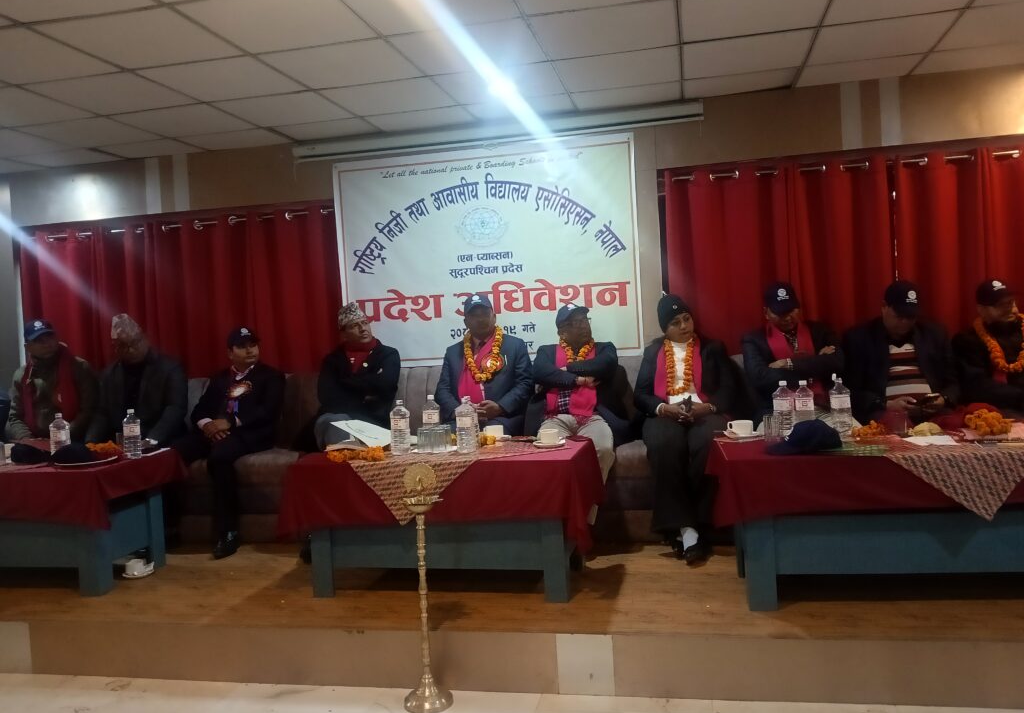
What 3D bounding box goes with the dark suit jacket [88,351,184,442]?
[{"bbox_3d":[-2.234,0.280,4.762,0.630,0.620,0.480,-4,3,-6],"label":"dark suit jacket"}]

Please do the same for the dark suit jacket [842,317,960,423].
[{"bbox_3d":[1.898,0.075,3.911,0.570,0.518,0.440,-3,3,9],"label":"dark suit jacket"}]

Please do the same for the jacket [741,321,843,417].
[{"bbox_3d":[1.419,0.124,4.073,0.540,0.620,0.420,-3,3,12],"label":"jacket"}]

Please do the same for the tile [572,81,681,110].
[{"bbox_3d":[0.648,-1.463,4.467,0.600,0.020,0.400,-3,3,12],"label":"tile"}]

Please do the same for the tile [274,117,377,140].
[{"bbox_3d":[-1.126,-1.385,4.863,0.600,0.020,0.396,-3,3,12],"label":"tile"}]

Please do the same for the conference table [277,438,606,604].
[{"bbox_3d":[-0.269,0.684,3.402,1.200,0.570,0.540,-3,3,12],"label":"conference table"}]

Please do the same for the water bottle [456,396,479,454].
[{"bbox_3d":[-0.197,0.290,3.443,0.083,0.237,0.083,-3,3,12],"label":"water bottle"}]

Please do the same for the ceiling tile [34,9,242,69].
[{"bbox_3d":[-1.469,-1.270,3.198,0.600,0.020,0.600,-3,3,12],"label":"ceiling tile"}]

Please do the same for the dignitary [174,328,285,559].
[{"bbox_3d":[-1.557,0.421,4.426,0.530,1.150,0.880,-3,3,2],"label":"dignitary"}]

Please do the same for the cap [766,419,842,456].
[{"bbox_3d":[1.136,0.305,3.109,0.275,0.112,0.190,-3,3,0],"label":"cap"}]

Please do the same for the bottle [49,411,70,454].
[{"bbox_3d":[-2.232,0.402,3.949,0.086,0.253,0.086,-3,3,12],"label":"bottle"}]

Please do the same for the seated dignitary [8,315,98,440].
[{"bbox_3d":[-2.794,0.440,4.838,0.620,1.320,0.820,-3,3,0],"label":"seated dignitary"}]

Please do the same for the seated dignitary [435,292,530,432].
[{"bbox_3d":[-0.182,0.321,4.296,0.580,1.310,0.820,-3,3,7],"label":"seated dignitary"}]

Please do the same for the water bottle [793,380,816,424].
[{"bbox_3d":[1.236,0.220,3.383,0.083,0.238,0.083,-3,3,12],"label":"water bottle"}]

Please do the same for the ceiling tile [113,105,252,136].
[{"bbox_3d":[-1.822,-1.322,4.490,0.600,0.020,0.600,-3,3,12],"label":"ceiling tile"}]

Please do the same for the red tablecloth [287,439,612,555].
[{"bbox_3d":[-0.272,0.584,3.407,1.280,0.380,0.560,-3,3,12],"label":"red tablecloth"}]

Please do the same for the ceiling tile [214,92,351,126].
[{"bbox_3d":[-1.227,-1.351,4.371,0.600,0.020,0.600,-3,3,12],"label":"ceiling tile"}]

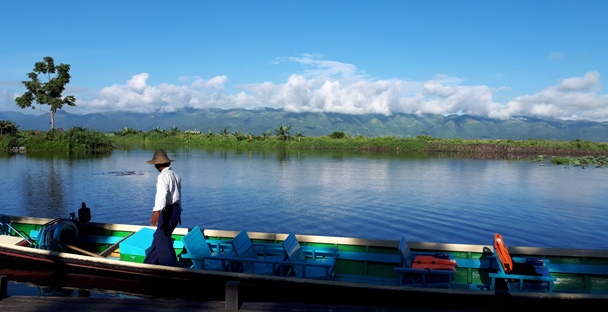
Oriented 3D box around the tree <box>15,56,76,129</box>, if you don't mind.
[{"bbox_3d":[-25.900,-5.950,47.500,5.600,8.000,5.300,-1,3,-28],"label":"tree"}]

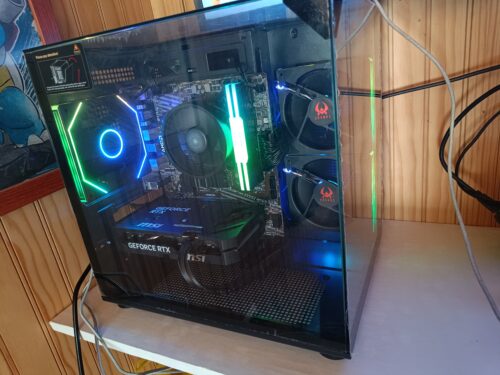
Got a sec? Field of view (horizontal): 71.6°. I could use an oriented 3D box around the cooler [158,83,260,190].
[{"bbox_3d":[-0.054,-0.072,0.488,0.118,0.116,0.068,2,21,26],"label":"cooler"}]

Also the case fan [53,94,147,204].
[{"bbox_3d":[-0.193,-0.058,0.462,0.025,0.120,0.120,2,21,26],"label":"case fan"}]

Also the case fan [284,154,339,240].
[{"bbox_3d":[0.119,0.006,0.513,0.120,0.120,0.025,2,21,26],"label":"case fan"}]

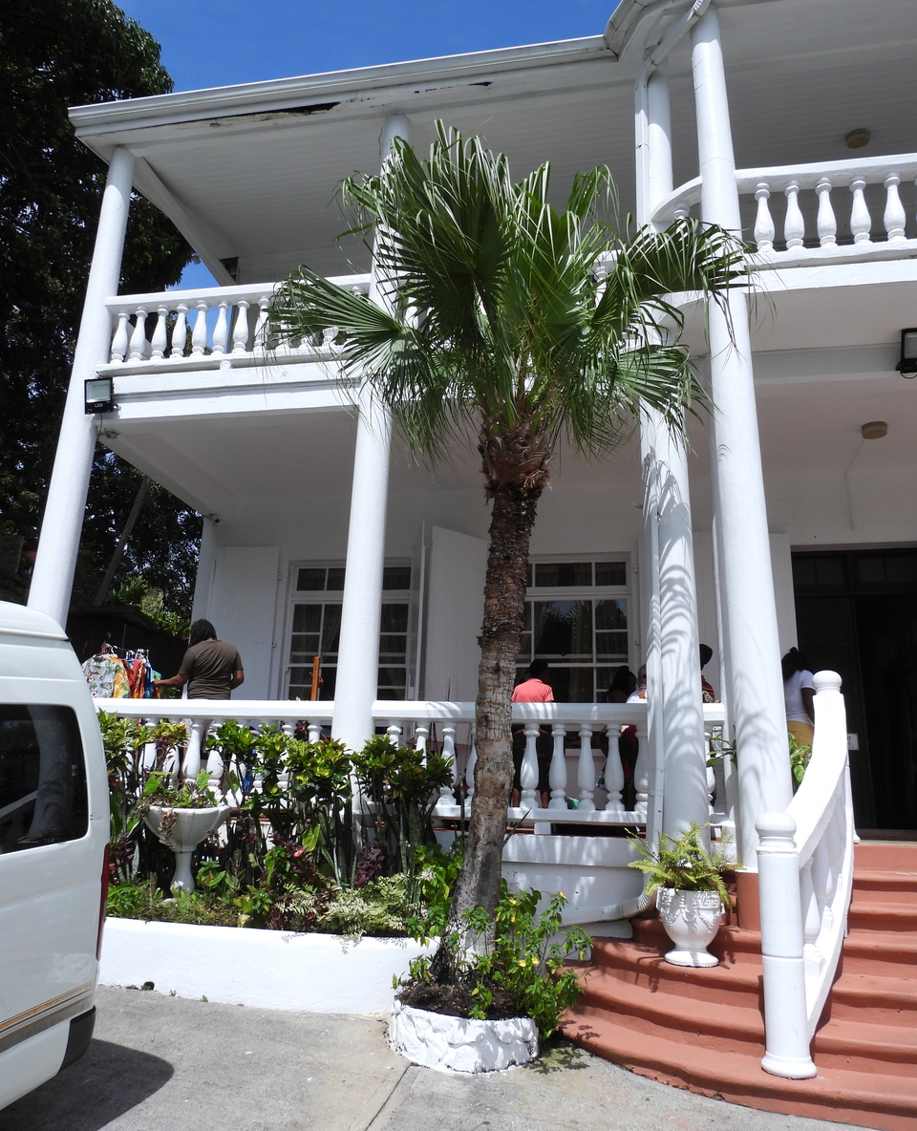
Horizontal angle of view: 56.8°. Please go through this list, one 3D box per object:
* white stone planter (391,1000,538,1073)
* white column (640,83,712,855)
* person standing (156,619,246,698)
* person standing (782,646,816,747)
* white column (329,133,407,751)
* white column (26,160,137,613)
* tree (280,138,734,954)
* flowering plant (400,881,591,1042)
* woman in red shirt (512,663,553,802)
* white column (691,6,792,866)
[{"bbox_3d":[0.027,2.753,5.094,0.900,0.290,0.900,-1,-16,11],"label":"white stone planter"},{"bbox_3d":[1.751,-1.278,7.083,0.350,7.130,0.350,-1,-16,11],"label":"white column"},{"bbox_3d":[-2.379,1.360,7.649,0.720,1.790,0.480,3,-16,-4],"label":"person standing"},{"bbox_3d":[2.879,1.480,7.167,0.500,1.620,0.380,7,-17,-18],"label":"person standing"},{"bbox_3d":[-0.756,-1.152,7.696,0.350,7.200,0.350,-1,-16,11],"label":"white column"},{"bbox_3d":[-3.752,-1.086,8.264,0.350,7.200,0.350,-1,-16,11],"label":"white column"},{"bbox_3d":[0.219,-0.549,5.897,3.500,6.380,3.200,-1,-16,11],"label":"tree"},{"bbox_3d":[0.234,2.345,5.099,1.100,0.850,0.850,-1,-16,11],"label":"flowering plant"},{"bbox_3d":[0.720,1.662,7.961,0.480,1.570,0.340,-1,-16,11],"label":"woman in red shirt"},{"bbox_3d":[2.095,-1.462,6.476,0.360,7.100,0.360,-1,-16,11],"label":"white column"}]

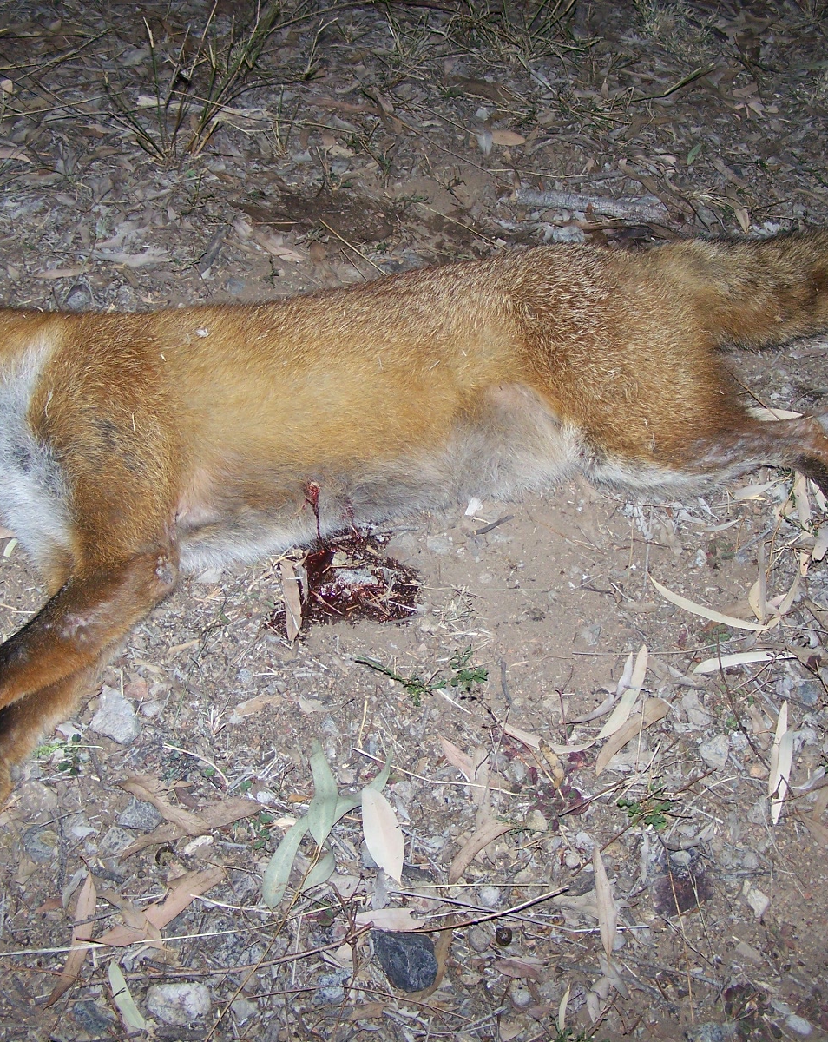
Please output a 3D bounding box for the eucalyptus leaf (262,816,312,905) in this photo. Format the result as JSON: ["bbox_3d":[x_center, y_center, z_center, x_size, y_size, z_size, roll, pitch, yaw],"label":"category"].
[{"bbox_3d":[-0.079,0.205,0.945,0.016,0.009,0.076,14,51,11],"label":"eucalyptus leaf"}]

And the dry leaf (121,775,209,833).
[{"bbox_3d":[-0.159,0.180,0.971,0.069,0.012,0.013,30,56,23],"label":"dry leaf"}]

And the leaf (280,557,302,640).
[{"bbox_3d":[-0.086,0.054,1.047,0.013,0.006,0.067,-6,54,-4],"label":"leaf"}]

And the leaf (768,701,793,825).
[{"bbox_3d":[0.238,0.155,0.987,0.013,0.010,0.095,11,51,9],"label":"leaf"}]

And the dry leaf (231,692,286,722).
[{"bbox_3d":[-0.106,0.124,1.021,0.041,0.008,0.011,-25,54,-19],"label":"dry leaf"}]

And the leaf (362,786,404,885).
[{"bbox_3d":[-0.020,0.196,0.950,0.022,0.009,0.073,-16,52,-13],"label":"leaf"}]

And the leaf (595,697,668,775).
[{"bbox_3d":[0.140,0.140,1.006,0.074,0.010,0.017,-35,58,-25],"label":"leaf"}]

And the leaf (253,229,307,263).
[{"bbox_3d":[-0.120,-0.235,1.319,0.059,0.007,0.014,31,57,23],"label":"leaf"}]

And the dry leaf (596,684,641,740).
[{"bbox_3d":[0.145,0.129,1.047,0.013,0.010,0.062,23,53,19],"label":"dry leaf"}]

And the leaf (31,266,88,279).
[{"bbox_3d":[-0.302,-0.213,1.301,0.046,0.007,0.010,-15,52,-12],"label":"leaf"}]

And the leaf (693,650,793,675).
[{"bbox_3d":[0.224,0.095,1.038,0.073,0.009,0.012,-8,51,-7],"label":"leaf"}]

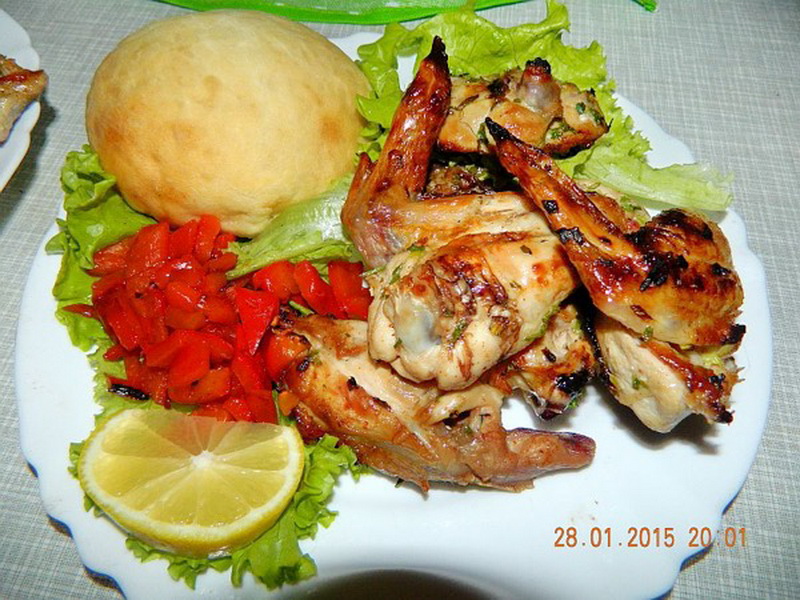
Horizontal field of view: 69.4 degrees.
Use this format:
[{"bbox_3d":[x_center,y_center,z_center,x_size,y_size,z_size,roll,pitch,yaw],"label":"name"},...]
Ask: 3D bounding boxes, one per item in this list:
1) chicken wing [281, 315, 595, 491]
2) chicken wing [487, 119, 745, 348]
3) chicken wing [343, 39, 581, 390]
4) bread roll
[{"bbox_3d":[0.010,0.030,0.173,0.097,0.032,0.040,15,61,10],"label":"chicken wing"},{"bbox_3d":[0.058,-0.019,0.169,0.087,0.035,0.042,37,67,21],"label":"chicken wing"},{"bbox_3d":[0.015,-0.032,0.183,0.065,0.046,0.116,-7,60,-2],"label":"chicken wing"},{"bbox_3d":[-0.063,-0.070,0.217,0.103,0.053,0.103,-1,60,1],"label":"bread roll"}]

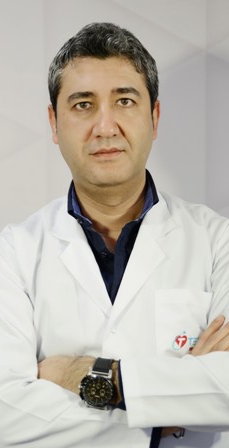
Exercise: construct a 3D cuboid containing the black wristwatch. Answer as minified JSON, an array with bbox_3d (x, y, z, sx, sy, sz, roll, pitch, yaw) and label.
[{"bbox_3d":[-0.025,0.235,1.000,0.049,0.074,0.058,7,-5,1],"label":"black wristwatch"}]

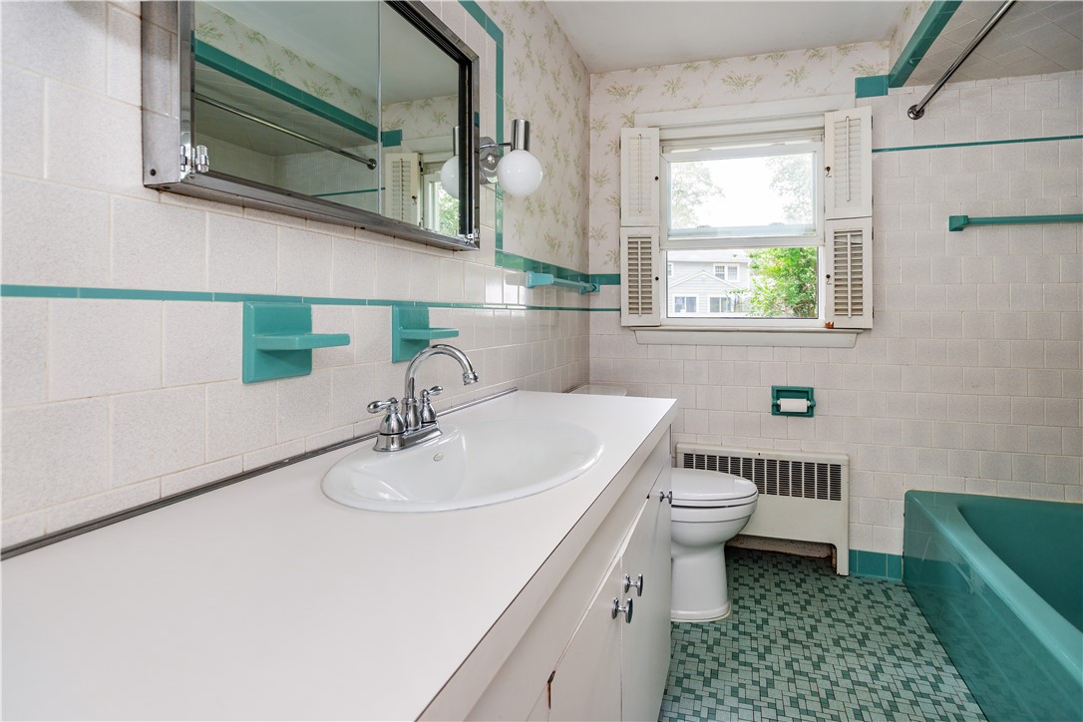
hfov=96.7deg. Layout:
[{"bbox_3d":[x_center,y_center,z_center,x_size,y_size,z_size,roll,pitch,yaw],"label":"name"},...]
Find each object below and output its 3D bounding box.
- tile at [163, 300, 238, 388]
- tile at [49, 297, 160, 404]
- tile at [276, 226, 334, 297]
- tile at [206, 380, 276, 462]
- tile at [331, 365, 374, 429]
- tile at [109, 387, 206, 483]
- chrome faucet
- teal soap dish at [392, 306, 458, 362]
[{"bbox_3d":[-0.464,-0.029,0.662,0.010,0.109,0.108,2,4,23],"label":"tile"},{"bbox_3d":[-0.512,-0.017,0.570,0.010,0.111,0.109,1,3,22],"label":"tile"},{"bbox_3d":[-0.400,-0.165,0.811,0.010,0.109,0.108,2,4,23],"label":"tile"},{"bbox_3d":[-0.448,0.083,0.721,0.010,0.111,0.109,1,3,22],"label":"tile"},{"bbox_3d":[-0.362,0.067,0.926,0.010,0.111,0.109,1,3,22],"label":"tile"},{"bbox_3d":[-0.485,0.087,0.612,0.010,0.109,0.108,2,4,23],"label":"tile"},{"bbox_3d":[-0.188,0.059,0.836,0.165,0.175,0.200,2,4,23],"label":"chrome faucet"},{"bbox_3d":[-0.244,-0.059,1.035,0.100,0.117,0.113,2,4,23],"label":"teal soap dish"}]

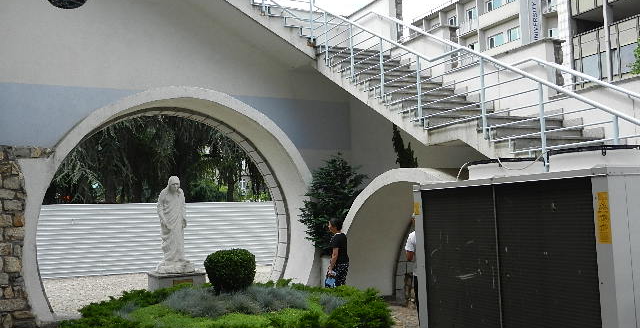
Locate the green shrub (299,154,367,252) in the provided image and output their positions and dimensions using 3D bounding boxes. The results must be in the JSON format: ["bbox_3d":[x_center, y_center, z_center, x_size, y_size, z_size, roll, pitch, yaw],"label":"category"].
[{"bbox_3d":[0.232,0.769,11.300,1.250,1.920,1.200,-2,-5,0],"label":"green shrub"}]

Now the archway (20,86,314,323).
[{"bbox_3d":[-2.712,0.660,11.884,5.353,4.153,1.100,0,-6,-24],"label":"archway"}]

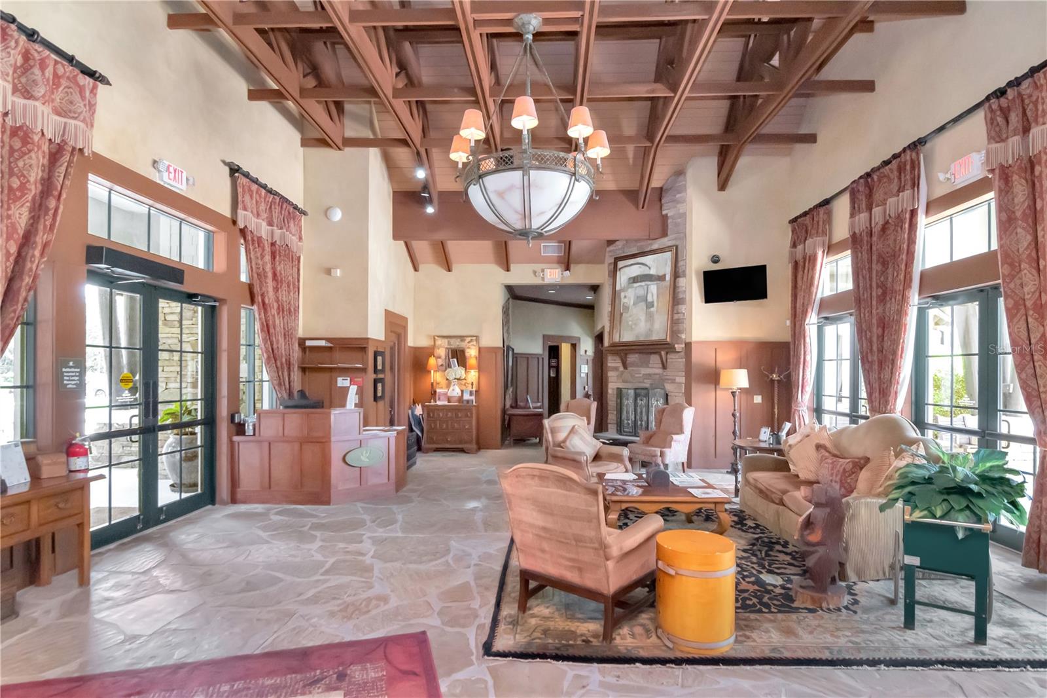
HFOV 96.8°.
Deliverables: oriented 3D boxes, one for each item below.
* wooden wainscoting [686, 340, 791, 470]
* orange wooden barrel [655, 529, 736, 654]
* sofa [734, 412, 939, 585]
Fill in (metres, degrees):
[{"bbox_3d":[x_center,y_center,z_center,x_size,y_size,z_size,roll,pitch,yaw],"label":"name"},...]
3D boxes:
[{"bbox_3d":[3.450,0.900,7.460,1.700,2.080,0.080,0,-2,3],"label":"wooden wainscoting"},{"bbox_3d":[1.037,1.434,2.810,0.450,0.555,0.450,0,-2,3],"label":"orange wooden barrel"},{"bbox_3d":[2.842,1.186,4.332,0.927,1.125,1.824,0,-2,2],"label":"sofa"}]

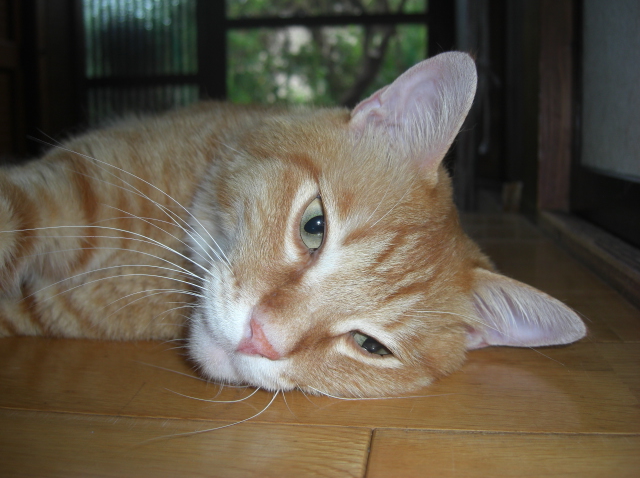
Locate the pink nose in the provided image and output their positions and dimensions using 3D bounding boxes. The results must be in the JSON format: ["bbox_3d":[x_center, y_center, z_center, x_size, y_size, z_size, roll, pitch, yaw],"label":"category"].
[{"bbox_3d":[-0.023,0.036,0.254,0.012,0.017,0.010,-29,4,3],"label":"pink nose"}]

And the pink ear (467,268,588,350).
[{"bbox_3d":[0.083,0.029,0.287,0.050,0.034,0.020,7,14,27],"label":"pink ear"}]

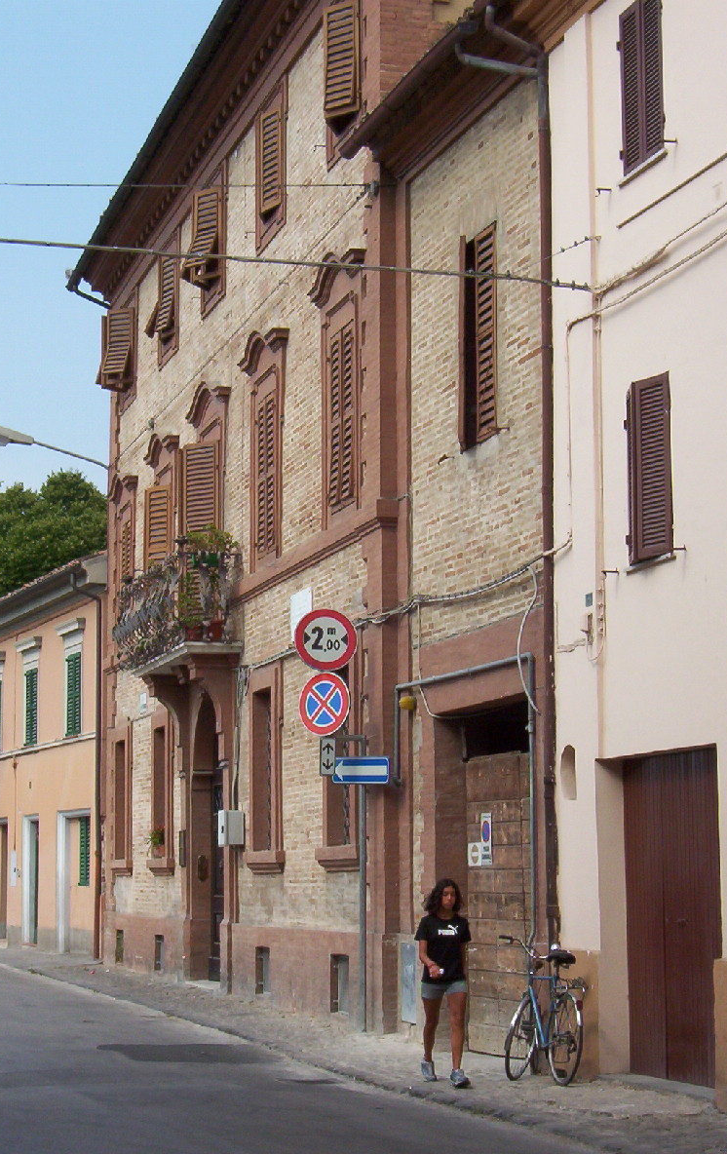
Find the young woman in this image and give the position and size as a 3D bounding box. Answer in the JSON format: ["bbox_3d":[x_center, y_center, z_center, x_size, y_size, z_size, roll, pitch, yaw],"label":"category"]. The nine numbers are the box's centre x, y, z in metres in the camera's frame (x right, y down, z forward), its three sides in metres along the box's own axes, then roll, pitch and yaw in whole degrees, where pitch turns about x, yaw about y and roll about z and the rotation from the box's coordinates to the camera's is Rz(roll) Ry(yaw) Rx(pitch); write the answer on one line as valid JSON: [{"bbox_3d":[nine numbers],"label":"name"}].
[{"bbox_3d":[0.597,3.047,16.113,0.440,1.520,0.370,2,-8,-14],"label":"young woman"}]

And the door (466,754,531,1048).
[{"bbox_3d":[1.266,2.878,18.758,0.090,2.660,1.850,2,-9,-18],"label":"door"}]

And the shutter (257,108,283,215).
[{"bbox_3d":[-1.118,-5.008,25.486,0.070,1.240,0.490,6,-10,-33],"label":"shutter"}]

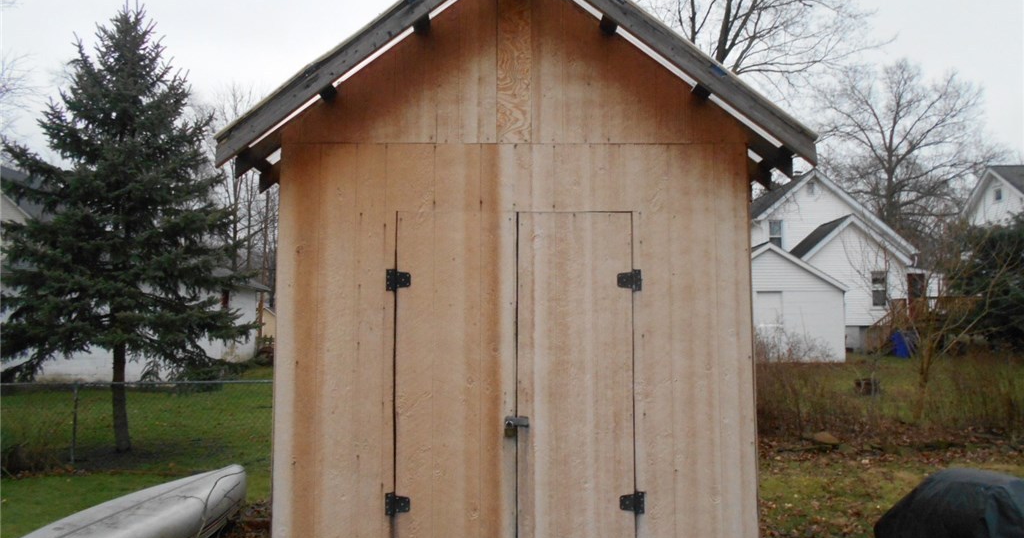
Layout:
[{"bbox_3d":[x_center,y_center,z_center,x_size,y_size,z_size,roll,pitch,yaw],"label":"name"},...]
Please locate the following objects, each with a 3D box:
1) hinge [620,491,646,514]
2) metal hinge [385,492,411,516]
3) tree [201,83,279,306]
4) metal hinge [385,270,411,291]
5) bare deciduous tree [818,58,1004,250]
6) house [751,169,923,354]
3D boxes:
[{"bbox_3d":[0.608,1.181,3.877,0.125,0.112,0.015,0,-4,0],"label":"hinge"},{"bbox_3d":[-0.576,1.186,3.870,0.126,0.114,0.015,0,-4,0],"label":"metal hinge"},{"bbox_3d":[-16.061,-3.171,45.349,5.200,15.300,5.200,0,-4,0],"label":"tree"},{"bbox_3d":[-0.583,0.059,3.952,0.126,0.113,0.015,0,-4,0],"label":"metal hinge"},{"bbox_3d":[28.615,-5.086,56.517,14.200,20.540,13.500,0,-4,0],"label":"bare deciduous tree"},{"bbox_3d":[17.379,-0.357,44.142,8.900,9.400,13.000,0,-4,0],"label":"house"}]

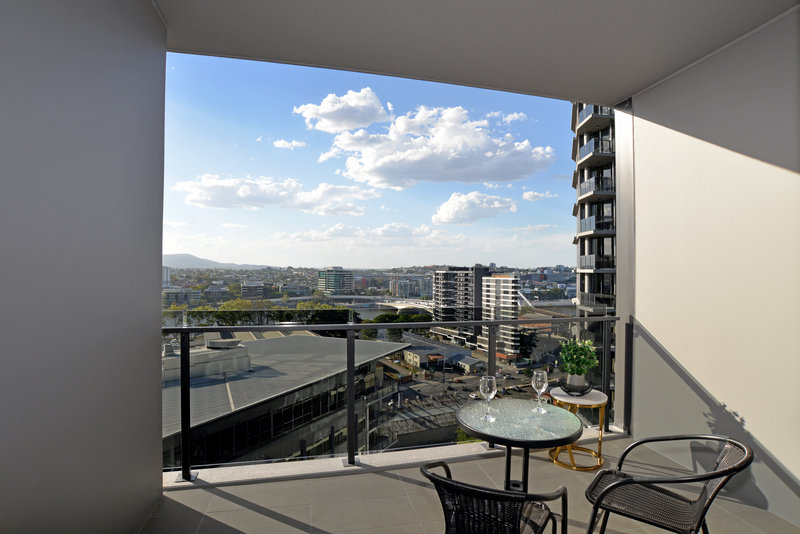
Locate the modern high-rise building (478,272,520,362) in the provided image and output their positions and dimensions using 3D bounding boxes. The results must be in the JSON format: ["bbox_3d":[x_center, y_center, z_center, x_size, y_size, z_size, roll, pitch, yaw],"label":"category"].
[{"bbox_3d":[62.400,28.562,243.378,12.000,50.000,23.000,0,0,-44],"label":"modern high-rise building"}]

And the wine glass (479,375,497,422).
[{"bbox_3d":[0.465,0.686,2.097,0.089,0.216,0.089,0,0,0],"label":"wine glass"}]

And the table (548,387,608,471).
[{"bbox_3d":[1.364,1.241,3.096,0.420,0.485,0.420,0,0,0],"label":"table"}]

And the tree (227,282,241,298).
[{"bbox_3d":[-237.203,34.987,569.853,18.000,21.000,18.000,0,0,0],"label":"tree"}]

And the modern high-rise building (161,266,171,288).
[{"bbox_3d":[-535.629,25.970,909.895,26.000,50.000,26.000,0,0,-18],"label":"modern high-rise building"}]

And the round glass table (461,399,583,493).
[{"bbox_3d":[0.633,1.134,2.107,0.585,0.690,0.585,0,0,0],"label":"round glass table"}]

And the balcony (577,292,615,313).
[{"bbox_3d":[17.000,2.945,33.287,3.400,1.420,2.800,0,0,-9],"label":"balcony"}]

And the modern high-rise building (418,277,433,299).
[{"bbox_3d":[41.727,33.249,629.861,24.000,34.000,22.000,0,0,12],"label":"modern high-rise building"}]

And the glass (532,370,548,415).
[{"bbox_3d":[0.780,0.688,2.225,0.087,0.214,0.087,0,0,0],"label":"glass"}]

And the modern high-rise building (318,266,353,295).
[{"bbox_3d":[-110.372,23.510,689.904,50.000,47.000,32.000,0,0,-27],"label":"modern high-rise building"}]

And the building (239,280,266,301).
[{"bbox_3d":[-224.881,34.661,609.855,34.000,29.000,26.000,0,0,-6],"label":"building"}]

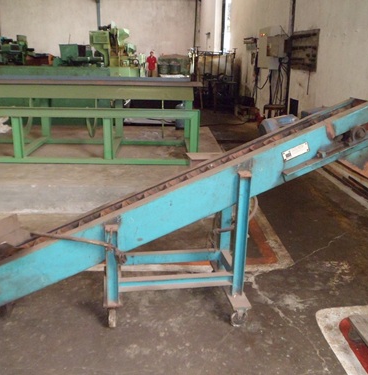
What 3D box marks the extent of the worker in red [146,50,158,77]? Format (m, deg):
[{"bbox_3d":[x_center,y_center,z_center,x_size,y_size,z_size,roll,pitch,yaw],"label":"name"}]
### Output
[{"bbox_3d":[-1.411,-5.250,17.542,0.500,1.680,0.300,0,18,-4],"label":"worker in red"}]

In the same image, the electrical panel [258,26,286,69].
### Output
[{"bbox_3d":[1.794,-2.845,7.996,0.220,0.800,0.850,0,18,-3],"label":"electrical panel"}]

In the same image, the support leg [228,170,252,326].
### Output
[{"bbox_3d":[0.314,0.339,2.127,0.085,0.878,0.100,-2,18,-9],"label":"support leg"}]

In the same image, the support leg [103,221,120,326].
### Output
[{"bbox_3d":[-0.391,0.483,2.110,0.080,0.589,0.100,-2,18,-9],"label":"support leg"}]

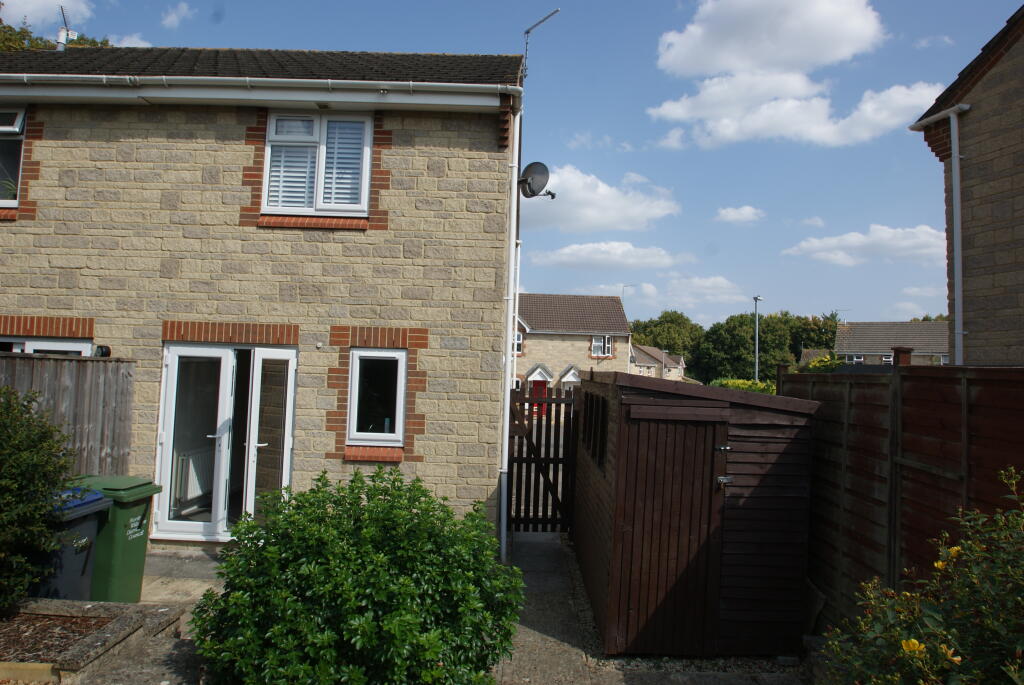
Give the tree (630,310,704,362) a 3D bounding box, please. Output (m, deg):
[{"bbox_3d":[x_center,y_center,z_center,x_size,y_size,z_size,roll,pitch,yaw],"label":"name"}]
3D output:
[{"bbox_3d":[23.735,2.342,95.000,11.500,14.000,11.500,1,-4,13],"label":"tree"}]

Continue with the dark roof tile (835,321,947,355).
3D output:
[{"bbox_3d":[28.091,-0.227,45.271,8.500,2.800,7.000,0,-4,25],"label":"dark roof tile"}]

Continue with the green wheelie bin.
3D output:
[{"bbox_3d":[-3.470,1.725,5.250,0.720,1.070,0.570,2,-4,0],"label":"green wheelie bin"}]

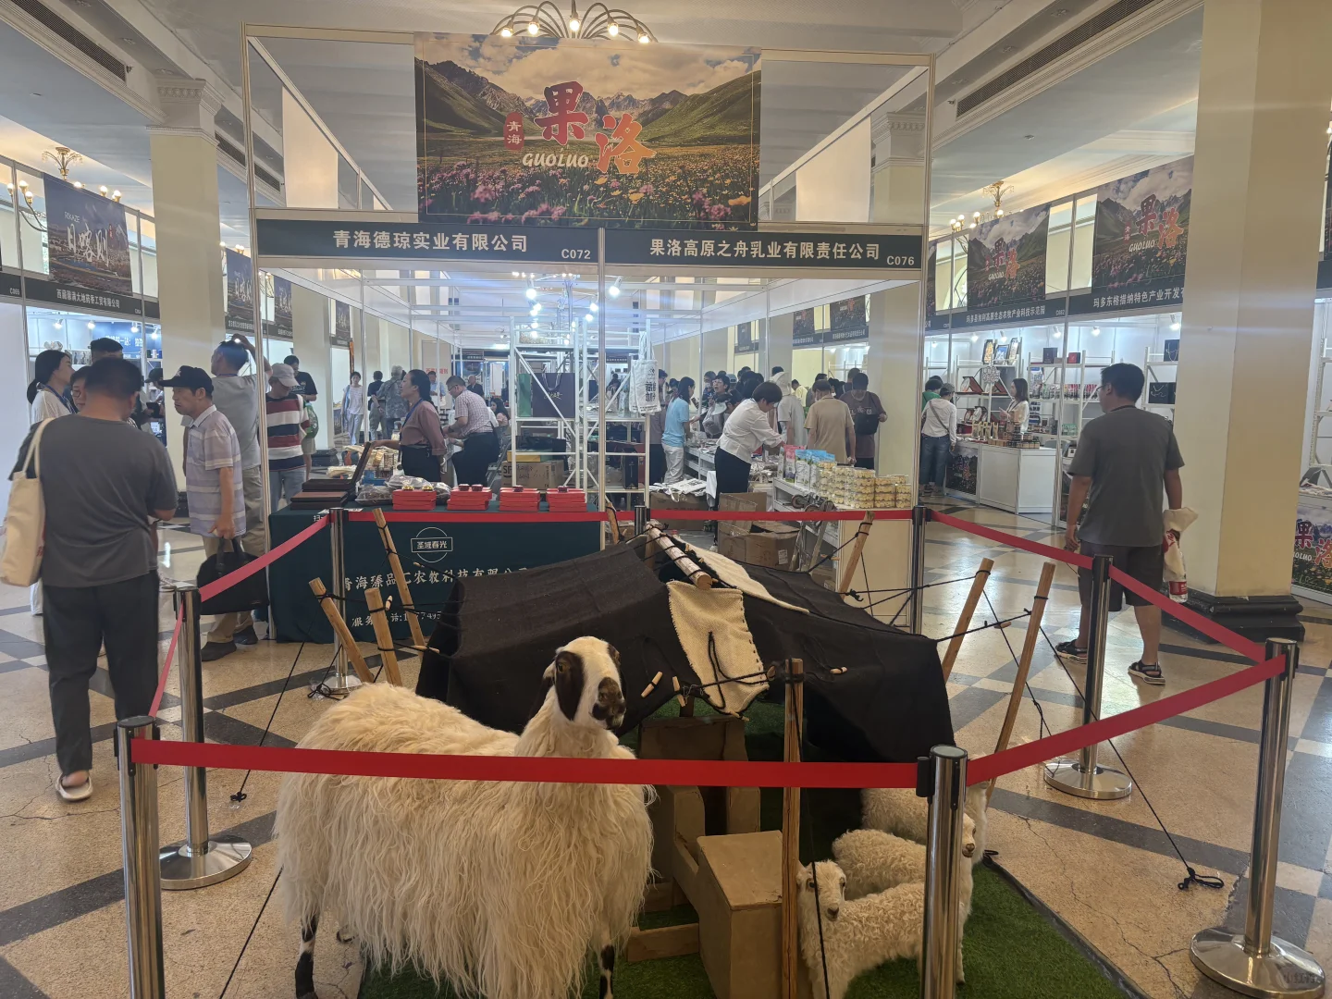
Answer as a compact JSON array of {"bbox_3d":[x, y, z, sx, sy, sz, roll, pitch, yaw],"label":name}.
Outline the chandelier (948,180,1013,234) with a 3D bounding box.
[{"bbox_3d":[5.004,-4.195,15.245,1.380,1.280,1.380,0,7,-7],"label":"chandelier"}]

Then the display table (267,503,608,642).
[{"bbox_3d":[-1.383,0.431,6.297,1.940,0.755,0.580,0,7,-7],"label":"display table"}]

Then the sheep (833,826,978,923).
[{"bbox_3d":[0.666,1.054,2.785,0.460,0.410,0.200,3,8,21],"label":"sheep"}]

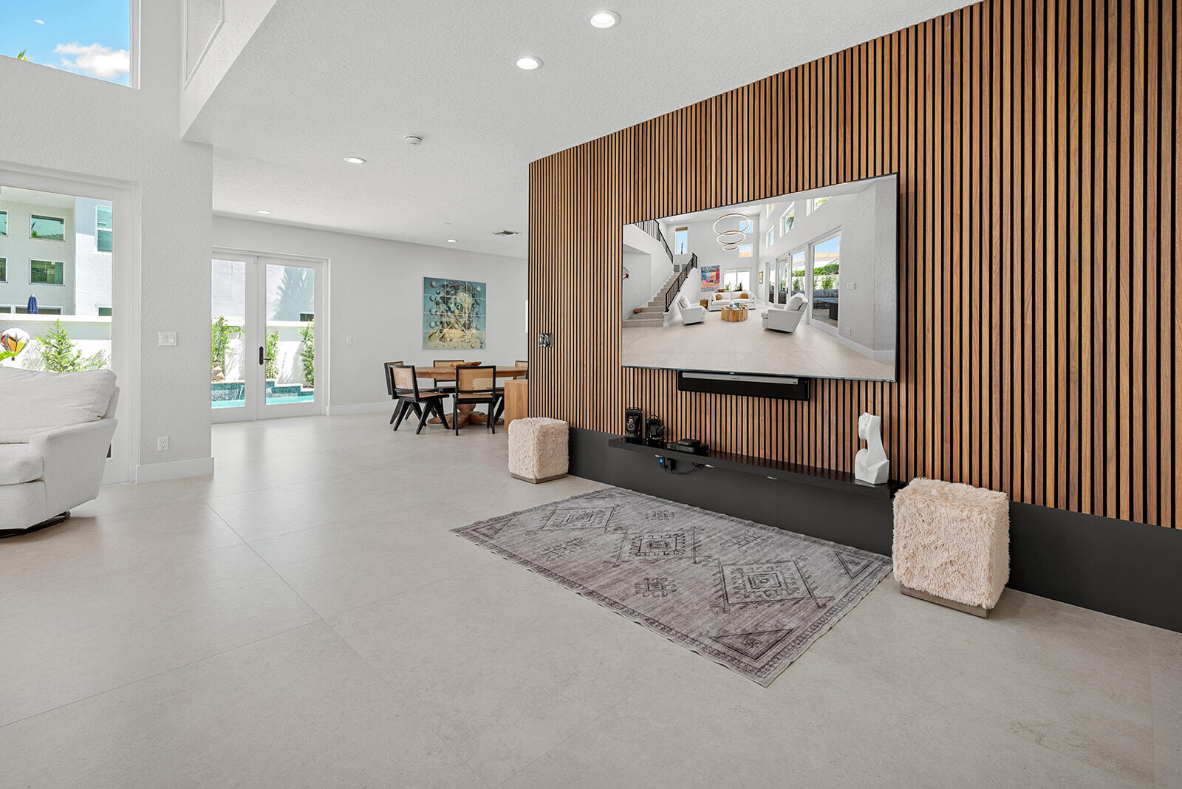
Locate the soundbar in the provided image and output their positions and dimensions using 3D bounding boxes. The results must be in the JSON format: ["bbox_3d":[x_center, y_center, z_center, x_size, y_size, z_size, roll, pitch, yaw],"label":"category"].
[{"bbox_3d":[0.958,-0.062,3.436,0.900,0.140,0.090,4,6,43],"label":"soundbar"}]

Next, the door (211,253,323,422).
[{"bbox_3d":[-4.879,-0.830,7.680,1.760,2.430,0.120,-4,6,-44],"label":"door"}]

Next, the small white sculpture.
[{"bbox_3d":[1.531,0.292,2.868,0.120,0.365,0.125,-2,5,-28],"label":"small white sculpture"}]

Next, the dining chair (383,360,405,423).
[{"bbox_3d":[-2.641,-0.034,7.684,0.540,0.850,0.480,0,5,-3],"label":"dining chair"}]

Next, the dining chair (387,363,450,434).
[{"bbox_3d":[-2.259,0.049,6.895,0.480,0.850,0.550,3,5,35],"label":"dining chair"}]

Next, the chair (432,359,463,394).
[{"bbox_3d":[-2.163,-0.069,8.018,0.480,0.850,0.540,-1,5,-16],"label":"chair"}]

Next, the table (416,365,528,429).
[{"bbox_3d":[-1.709,0.035,7.457,1.850,0.770,1.250,-1,5,-16],"label":"table"}]

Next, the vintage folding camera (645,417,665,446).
[{"bbox_3d":[0.472,0.275,3.870,0.100,0.220,0.130,-1,3,-19],"label":"vintage folding camera"}]

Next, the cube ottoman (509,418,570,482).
[{"bbox_3d":[-0.463,0.477,4.617,0.400,0.460,0.400,4,6,43],"label":"cube ottoman"}]

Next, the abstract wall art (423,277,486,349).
[{"bbox_3d":[-2.494,-1.479,9.620,1.220,1.240,0.040,-4,6,-42],"label":"abstract wall art"}]

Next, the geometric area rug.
[{"bbox_3d":[0.385,0.870,3.055,2.080,0.015,1.500,4,6,44],"label":"geometric area rug"}]

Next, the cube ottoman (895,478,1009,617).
[{"bbox_3d":[1.697,0.700,2.492,0.400,0.460,0.400,4,6,43],"label":"cube ottoman"}]

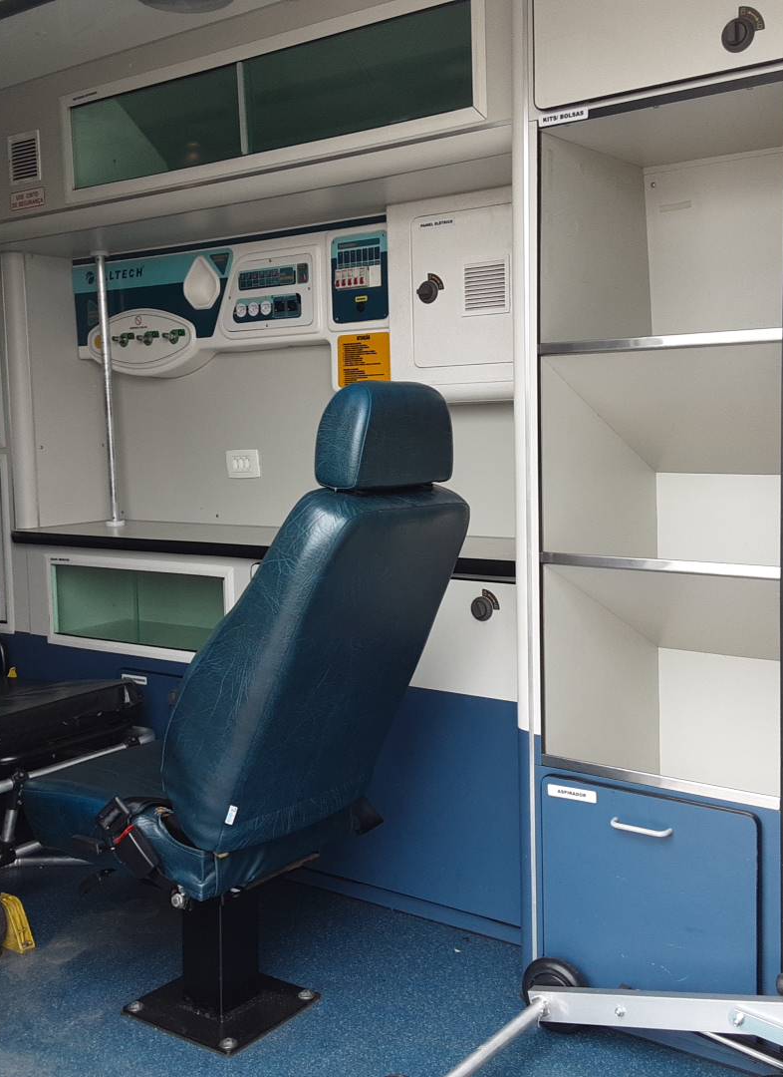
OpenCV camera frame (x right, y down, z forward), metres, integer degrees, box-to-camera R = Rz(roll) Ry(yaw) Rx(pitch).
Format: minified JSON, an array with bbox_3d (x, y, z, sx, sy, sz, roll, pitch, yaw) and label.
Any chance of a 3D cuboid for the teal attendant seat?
[{"bbox_3d":[-0.240,0.297,1.984,0.740,1.093,0.449,3,7,36],"label":"teal attendant seat"}]

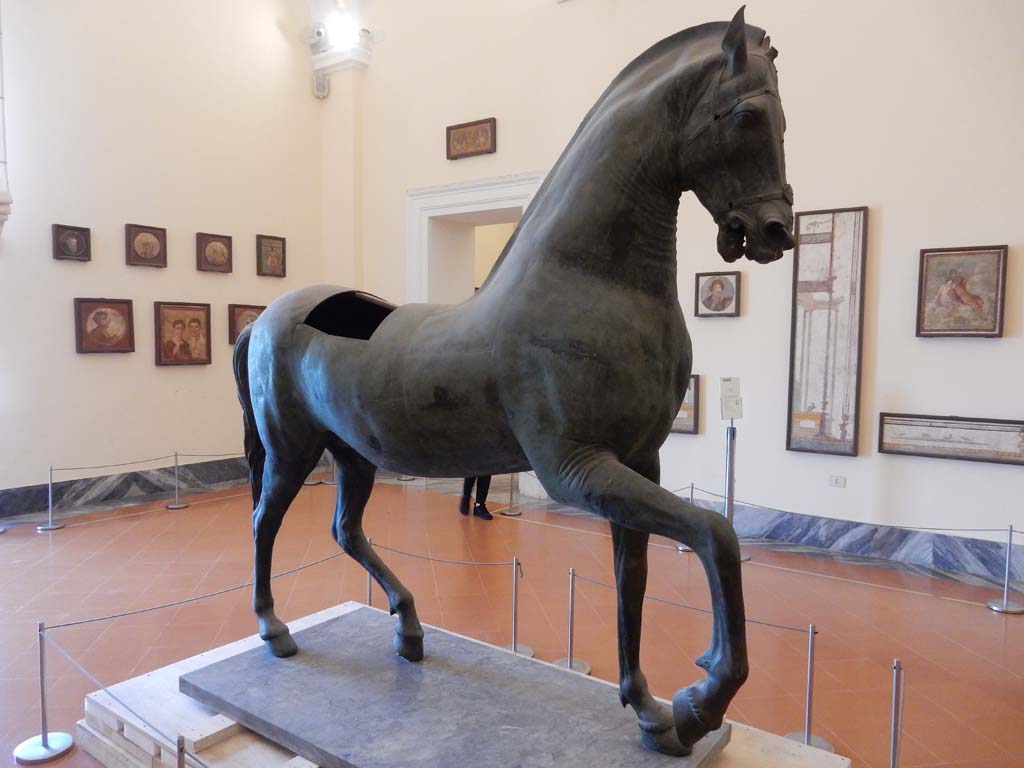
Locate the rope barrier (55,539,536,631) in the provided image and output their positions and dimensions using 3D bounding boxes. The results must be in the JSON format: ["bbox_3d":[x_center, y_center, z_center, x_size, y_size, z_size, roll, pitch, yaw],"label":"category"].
[{"bbox_3d":[-1.065,0.965,3.683,2.116,0.085,0.651,-2,4,-26],"label":"rope barrier"}]

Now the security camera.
[{"bbox_3d":[-1.997,-3.594,7.671,0.200,0.280,0.300,0,4,-11],"label":"security camera"}]

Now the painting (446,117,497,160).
[{"bbox_3d":[-0.381,-2.320,7.038,0.576,0.325,0.050,4,6,35],"label":"painting"}]

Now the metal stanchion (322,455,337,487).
[{"bbox_3d":[-1.830,0.766,7.548,0.190,0.502,0.190,-1,4,-14],"label":"metal stanchion"}]

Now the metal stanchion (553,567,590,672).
[{"bbox_3d":[0.273,1.095,3.418,0.190,0.502,0.190,1,4,5],"label":"metal stanchion"}]

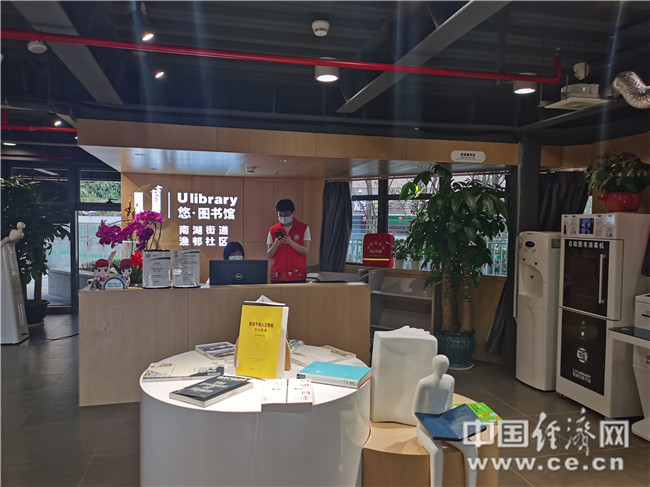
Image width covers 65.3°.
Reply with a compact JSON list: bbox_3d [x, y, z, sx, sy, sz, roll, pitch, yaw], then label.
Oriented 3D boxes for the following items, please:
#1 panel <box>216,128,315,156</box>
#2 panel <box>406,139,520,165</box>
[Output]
[{"bbox_3d":[-0.480,-0.853,4.295,0.840,0.203,0.040,0,3,-15],"label":"panel"},{"bbox_3d":[1.306,-0.854,4.775,1.171,0.203,0.040,0,3,-15],"label":"panel"}]

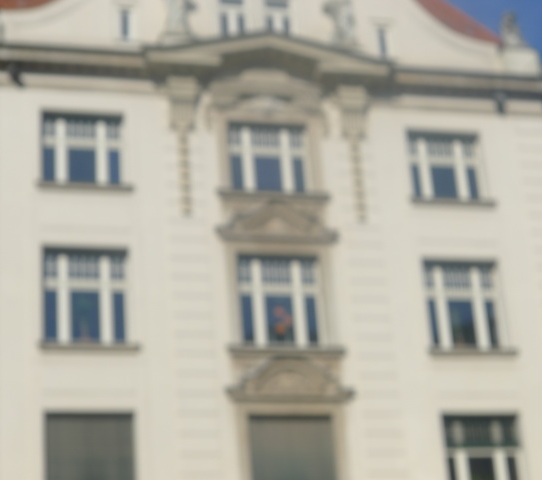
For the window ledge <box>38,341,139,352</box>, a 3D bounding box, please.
[{"bbox_3d":[-3.784,2.225,30.877,2.100,0.170,0.220,2,-24,-15],"label":"window ledge"}]

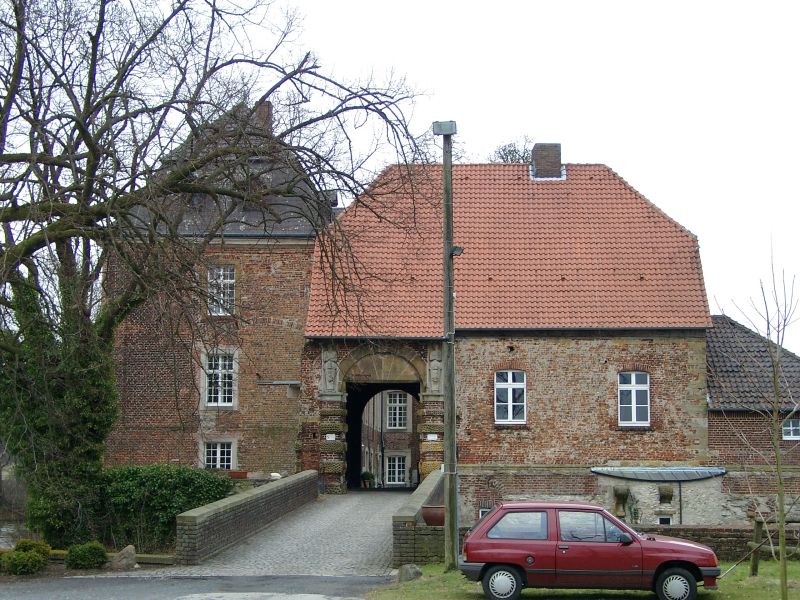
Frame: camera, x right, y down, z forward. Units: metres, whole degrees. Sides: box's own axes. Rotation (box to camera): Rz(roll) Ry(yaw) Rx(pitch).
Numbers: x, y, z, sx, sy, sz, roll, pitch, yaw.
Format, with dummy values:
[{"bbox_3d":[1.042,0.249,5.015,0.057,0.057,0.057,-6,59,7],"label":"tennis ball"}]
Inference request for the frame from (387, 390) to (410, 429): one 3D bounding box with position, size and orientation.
[{"bbox_3d":[-0.128,5.909,74.000,1.078,1.997,0.150,0,-7,3],"label":"frame"}]

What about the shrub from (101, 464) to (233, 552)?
[{"bbox_3d":[-5.304,4.778,31.501,2.999,2.067,2.400,0,-7,3],"label":"shrub"}]

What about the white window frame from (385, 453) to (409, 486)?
[{"bbox_3d":[-0.179,9.079,74.000,1.030,1.552,0.150,0,-7,3],"label":"white window frame"}]

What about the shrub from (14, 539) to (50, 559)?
[{"bbox_3d":[-7.236,4.941,27.300,0.709,0.485,0.720,0,-7,3],"label":"shrub"}]

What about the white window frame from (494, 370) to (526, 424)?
[{"bbox_3d":[4.006,3.521,50.000,1.125,1.946,0.150,0,-7,3],"label":"white window frame"}]

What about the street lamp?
[{"bbox_3d":[0.840,0.753,25.611,0.480,8.346,0.450,0,-7,3],"label":"street lamp"}]

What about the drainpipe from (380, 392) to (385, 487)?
[{"bbox_3d":[-0.911,7.071,73.542,0.130,5.800,0.130,0,-7,3],"label":"drainpipe"}]

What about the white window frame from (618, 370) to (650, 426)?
[{"bbox_3d":[8.402,3.553,49.700,1.154,1.984,0.150,0,-7,3],"label":"white window frame"}]

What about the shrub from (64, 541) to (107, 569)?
[{"bbox_3d":[-6.079,4.909,26.800,0.812,0.514,0.800,0,-7,3],"label":"shrub"}]

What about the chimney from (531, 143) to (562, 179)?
[{"bbox_3d":[6.021,-5.665,56.700,1.084,1.421,1.100,0,-7,3],"label":"chimney"}]

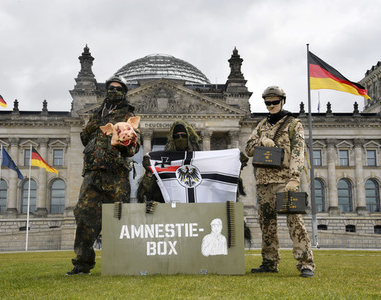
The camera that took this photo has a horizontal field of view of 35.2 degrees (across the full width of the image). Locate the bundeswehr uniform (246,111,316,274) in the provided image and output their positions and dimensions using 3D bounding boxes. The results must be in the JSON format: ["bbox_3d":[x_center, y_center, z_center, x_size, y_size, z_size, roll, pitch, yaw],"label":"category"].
[{"bbox_3d":[0.889,0.415,5.939,0.610,1.540,0.420,-3,-10,18],"label":"bundeswehr uniform"}]

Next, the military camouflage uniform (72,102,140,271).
[{"bbox_3d":[-0.806,0.331,5.701,0.660,1.600,0.470,0,-9,-3],"label":"military camouflage uniform"}]

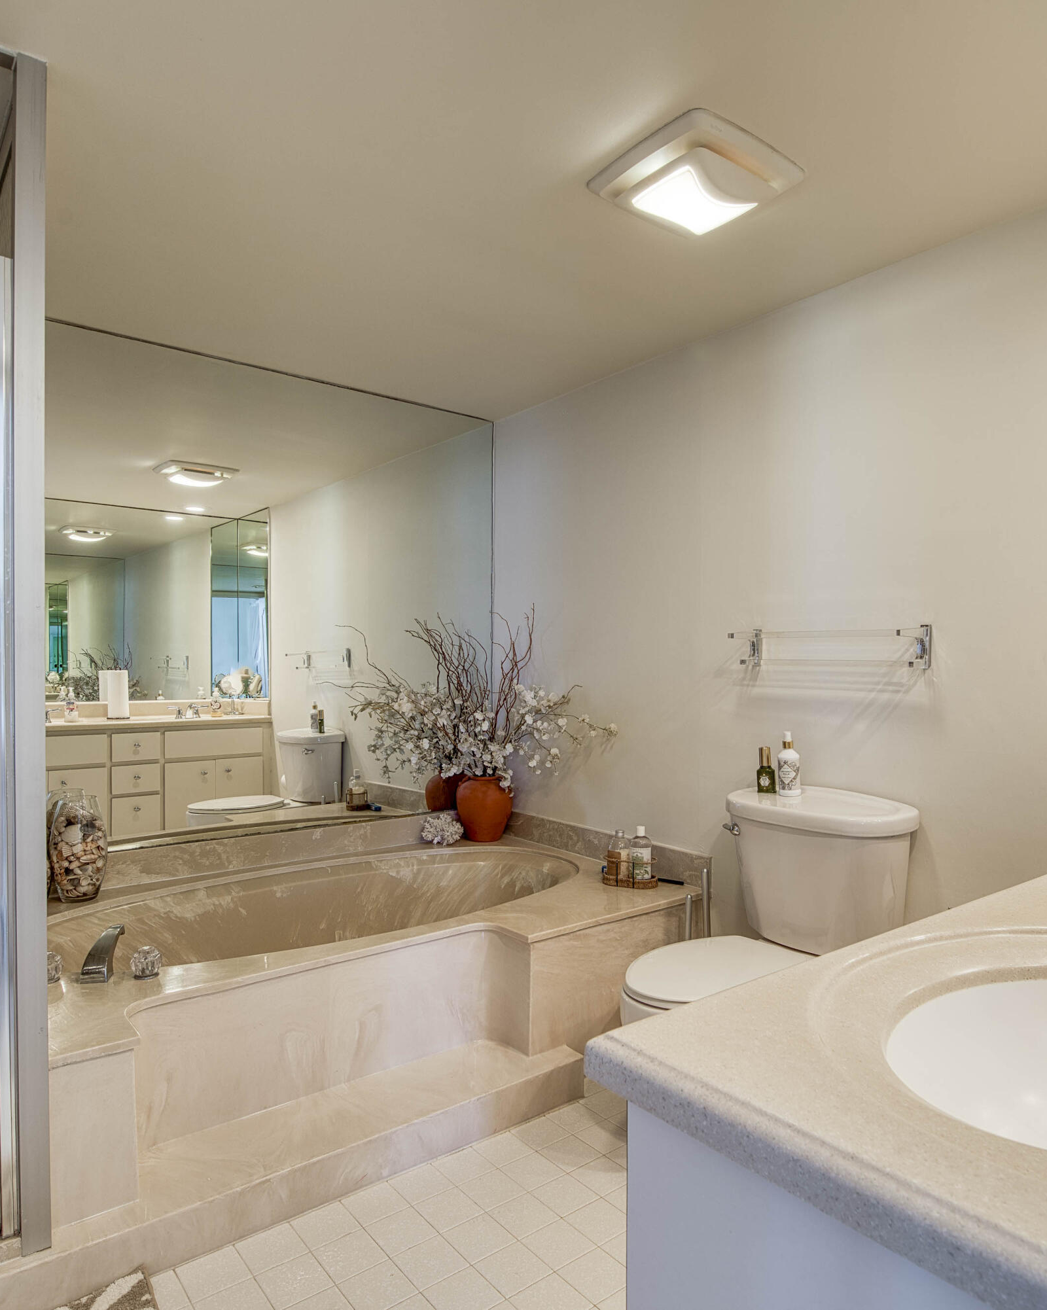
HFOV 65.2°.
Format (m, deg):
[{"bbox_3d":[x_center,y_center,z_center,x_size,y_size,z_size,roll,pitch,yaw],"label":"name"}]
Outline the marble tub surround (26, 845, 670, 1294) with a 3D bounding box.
[{"bbox_3d":[-0.466,0.925,2.408,1.876,0.400,1.240,1,-1,-37],"label":"marble tub surround"}]

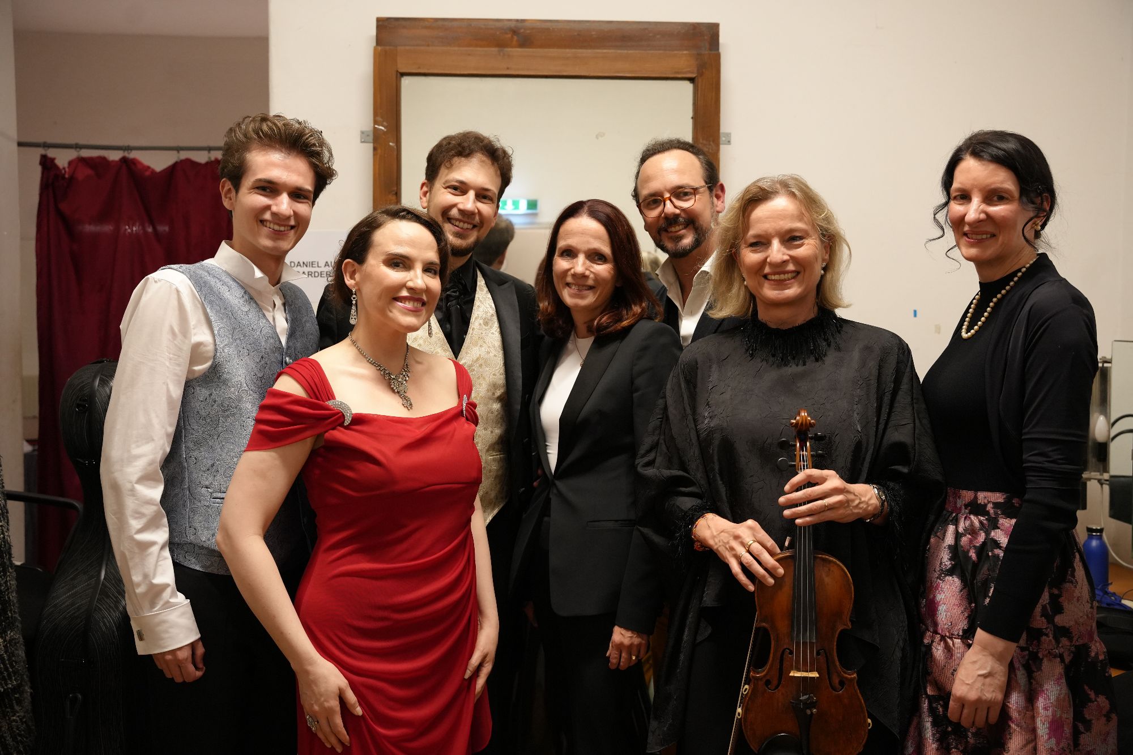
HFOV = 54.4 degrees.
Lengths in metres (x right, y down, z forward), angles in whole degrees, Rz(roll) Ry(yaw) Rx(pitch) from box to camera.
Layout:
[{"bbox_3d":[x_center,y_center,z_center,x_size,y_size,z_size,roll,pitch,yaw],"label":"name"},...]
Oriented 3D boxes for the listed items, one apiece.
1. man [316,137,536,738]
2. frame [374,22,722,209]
[{"bbox_3d":[-0.258,0.424,2.239,0.570,1.830,0.380,0,2,-20],"label":"man"},{"bbox_3d":[-0.056,0.111,2.967,0.920,2.100,0.050,0,2,-3],"label":"frame"}]

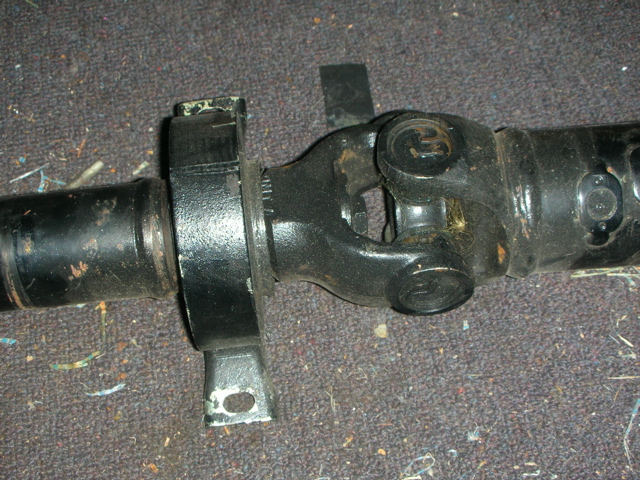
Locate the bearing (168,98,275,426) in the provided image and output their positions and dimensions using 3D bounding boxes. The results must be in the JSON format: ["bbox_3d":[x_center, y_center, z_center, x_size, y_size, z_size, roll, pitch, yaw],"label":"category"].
[{"bbox_3d":[-0.043,-0.005,0.500,0.040,0.097,0.164,-6,69,0],"label":"bearing"}]

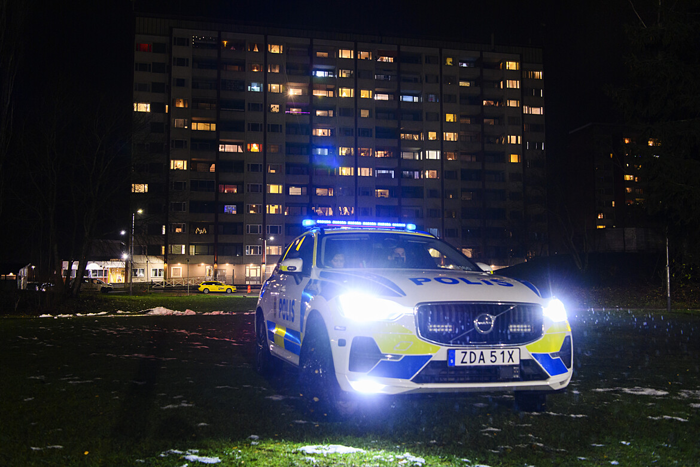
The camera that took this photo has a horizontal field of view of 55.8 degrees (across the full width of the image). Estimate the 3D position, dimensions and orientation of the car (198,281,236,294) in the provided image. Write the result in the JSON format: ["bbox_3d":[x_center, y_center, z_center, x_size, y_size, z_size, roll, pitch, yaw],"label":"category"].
[{"bbox_3d":[-16.527,6.771,82.600,4.780,1.500,1.840,1,-4,-12],"label":"car"}]

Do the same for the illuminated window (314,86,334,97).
[{"bbox_3d":[-3.688,-19.480,91.674,2.970,1.100,0.150,1,-5,-11],"label":"illuminated window"}]

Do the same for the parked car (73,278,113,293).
[{"bbox_3d":[-30.412,6.229,78.000,4.600,1.720,1.850,1,-5,-11],"label":"parked car"}]

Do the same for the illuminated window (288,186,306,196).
[{"bbox_3d":[-7.043,-5.671,89.810,2.550,1.100,0.150,1,-5,-11],"label":"illuminated window"}]

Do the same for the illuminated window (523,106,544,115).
[{"bbox_3d":[28.058,-18.804,101.044,3.430,1.262,0.150,1,-4,-12],"label":"illuminated window"}]

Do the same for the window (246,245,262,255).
[{"bbox_3d":[-12.645,2.222,87.460,2.099,1.324,0.150,1,-4,-12],"label":"window"}]

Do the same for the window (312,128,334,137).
[{"bbox_3d":[-3.737,-13.909,91.189,2.820,1.100,0.150,1,-5,-11],"label":"window"}]

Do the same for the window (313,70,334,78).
[{"bbox_3d":[-3.594,-22.082,91.916,3.190,1.100,0.150,1,-5,-11],"label":"window"}]

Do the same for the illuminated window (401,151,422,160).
[{"bbox_3d":[8.838,-11.097,94.556,3.285,1.274,0.150,1,-4,-12],"label":"illuminated window"}]

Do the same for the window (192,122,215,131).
[{"bbox_3d":[-19.594,-14.300,88.738,3.121,1.200,0.150,1,-4,-12],"label":"window"}]

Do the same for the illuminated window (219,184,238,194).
[{"bbox_3d":[-16.329,-5.935,88.790,2.563,1.245,0.150,1,-4,-12],"label":"illuminated window"}]

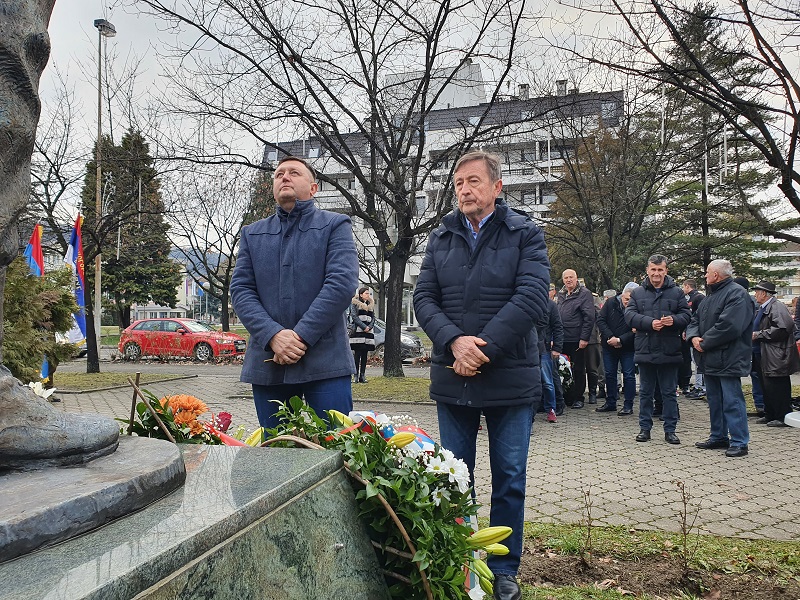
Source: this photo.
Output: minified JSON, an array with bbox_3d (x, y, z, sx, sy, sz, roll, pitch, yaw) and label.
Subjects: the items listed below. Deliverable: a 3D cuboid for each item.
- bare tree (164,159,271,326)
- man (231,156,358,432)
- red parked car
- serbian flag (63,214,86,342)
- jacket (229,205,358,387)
[{"bbox_3d":[-8.550,-2.100,28.000,5.200,8.600,5.000,0,-2,0],"label":"bare tree"},{"bbox_3d":[-0.465,0.265,2.660,0.580,1.800,0.400,0,-2,8],"label":"man"},{"bbox_3d":[-7.480,1.360,20.750,4.250,1.420,1.790,0,-2,10],"label":"red parked car"},{"bbox_3d":[-4.400,-0.280,8.100,0.420,1.750,0.300,1,-2,-20],"label":"serbian flag"},{"bbox_3d":[-0.463,-0.035,2.630,0.570,0.820,0.370,0,-2,8],"label":"jacket"}]

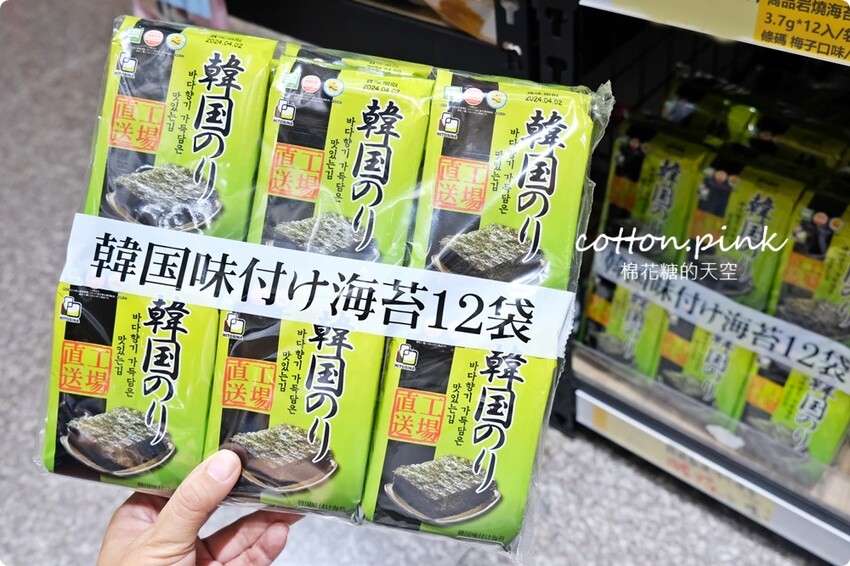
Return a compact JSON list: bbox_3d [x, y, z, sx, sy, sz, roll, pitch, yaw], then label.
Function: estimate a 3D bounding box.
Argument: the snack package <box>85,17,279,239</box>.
[{"bbox_3d":[-0.122,-0.075,0.377,0.082,0.109,0.022,8,0,-1],"label":"snack package"}]

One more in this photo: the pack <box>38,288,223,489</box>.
[{"bbox_3d":[-0.148,0.049,0.381,0.082,0.109,0.022,8,5,0],"label":"pack"}]

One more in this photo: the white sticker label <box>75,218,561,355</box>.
[{"bbox_3d":[-0.053,0.002,0.369,0.256,0.034,0.006,9,2,0],"label":"white sticker label"}]

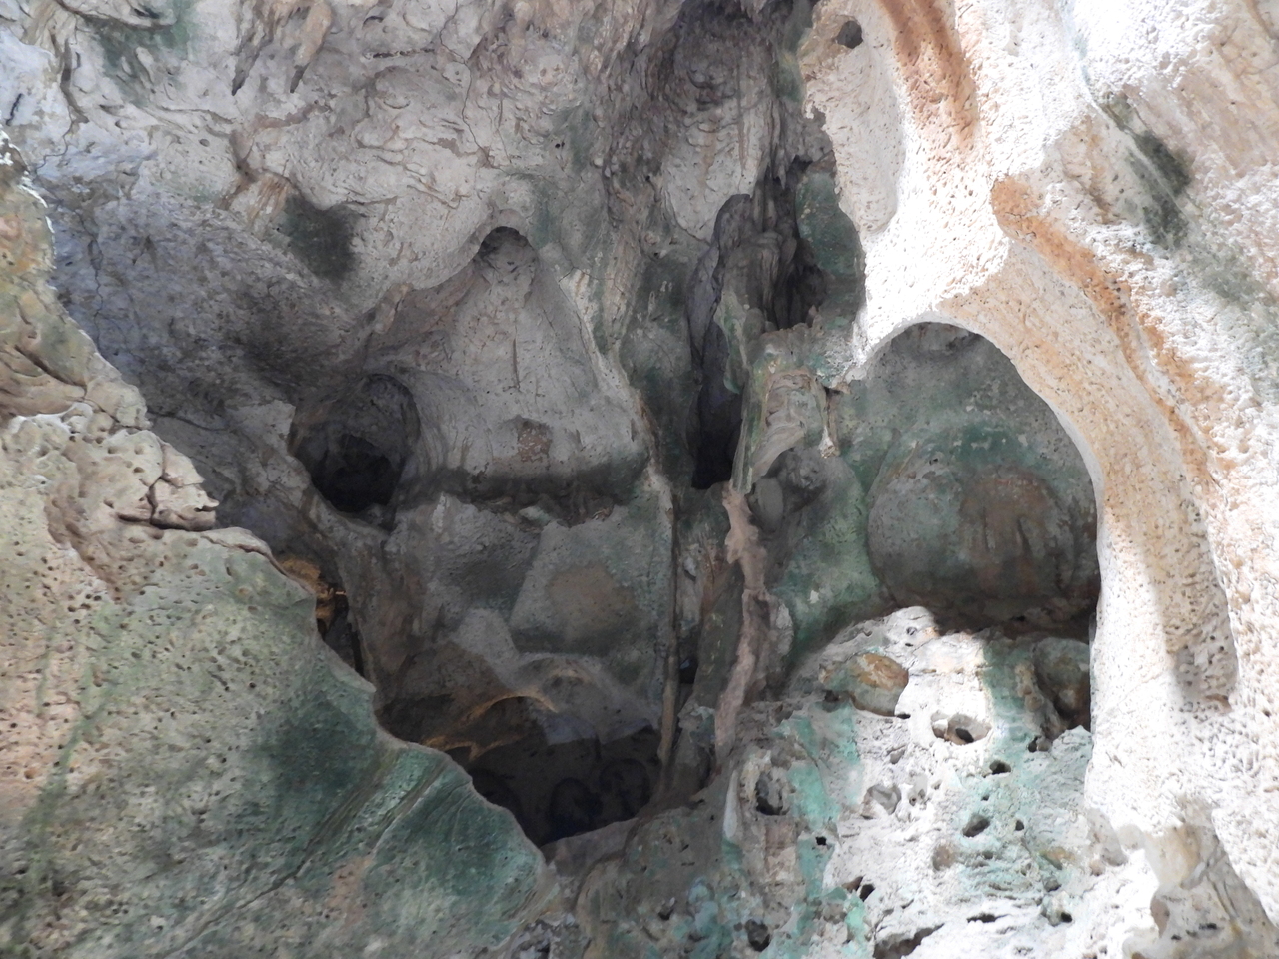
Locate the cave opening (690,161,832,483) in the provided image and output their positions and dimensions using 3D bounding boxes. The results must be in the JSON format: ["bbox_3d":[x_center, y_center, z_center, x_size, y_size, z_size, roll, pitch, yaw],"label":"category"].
[{"bbox_3d":[0.923,-1.298,7.431,1.080,2.700,0.800,0,-27,0],"label":"cave opening"}]

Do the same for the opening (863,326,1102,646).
[{"bbox_3d":[2.088,0.040,5.625,1.400,1.900,0.900,-9,-28,18],"label":"opening"}]

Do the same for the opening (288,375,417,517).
[{"bbox_3d":[-2.415,-0.267,7.622,1.050,1.080,0.800,7,-28,-13],"label":"opening"}]

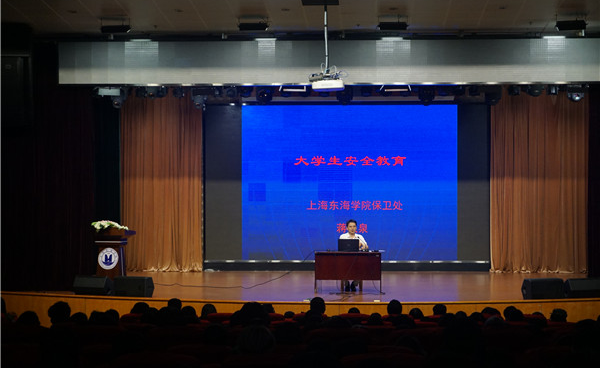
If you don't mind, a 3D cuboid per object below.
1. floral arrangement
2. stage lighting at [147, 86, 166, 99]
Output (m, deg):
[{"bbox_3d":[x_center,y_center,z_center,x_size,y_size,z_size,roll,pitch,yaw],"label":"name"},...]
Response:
[{"bbox_3d":[-3.502,0.774,23.000,0.680,0.240,0.340,0,0,11],"label":"floral arrangement"},{"bbox_3d":[-2.741,-1.767,23.837,0.360,0.300,0.300,0,0,3],"label":"stage lighting"}]

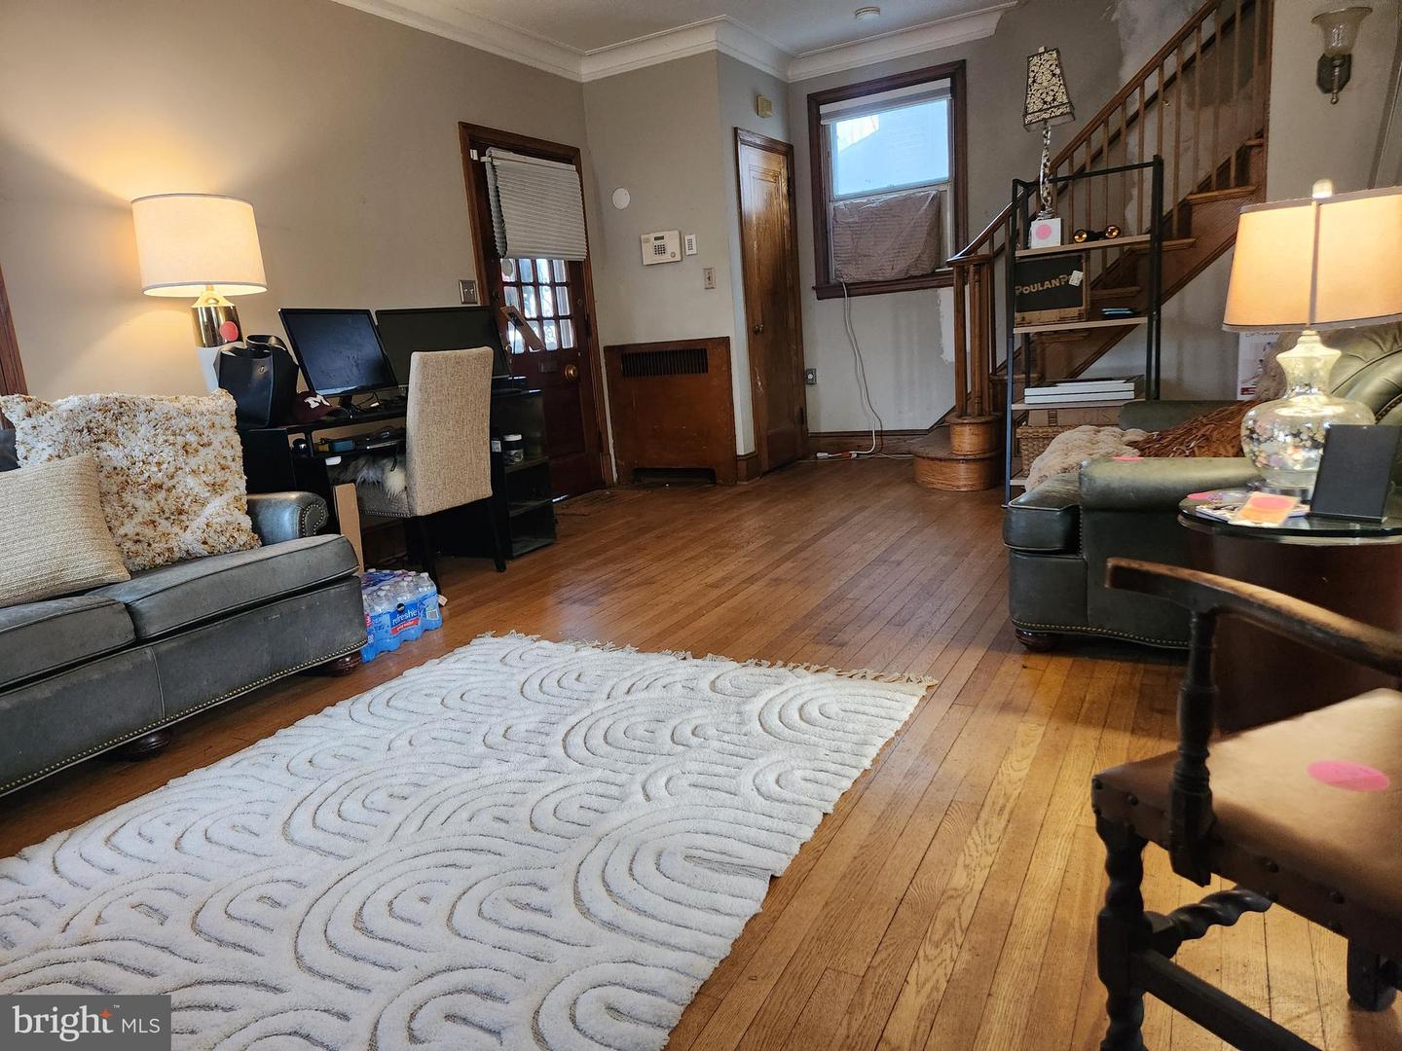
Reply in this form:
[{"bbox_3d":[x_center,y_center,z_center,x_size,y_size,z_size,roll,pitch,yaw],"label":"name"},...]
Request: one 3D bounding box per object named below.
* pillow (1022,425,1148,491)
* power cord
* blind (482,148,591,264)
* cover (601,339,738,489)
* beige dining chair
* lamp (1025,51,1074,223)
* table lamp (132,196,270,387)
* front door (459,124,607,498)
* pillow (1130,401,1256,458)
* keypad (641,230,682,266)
[{"bbox_3d":[1.194,-0.227,2.736,0.420,0.160,0.450,2,13,29],"label":"pillow"},{"bbox_3d":[1.072,-1.051,6.377,0.670,1.210,0.090,2,13,29],"label":"power cord"},{"bbox_3d":[-0.929,-1.821,5.363,0.085,0.575,0.790,2,13,29],"label":"blind"},{"bbox_3d":[-0.186,-0.721,6.008,0.910,0.915,0.080,2,13,29],"label":"cover"},{"bbox_3d":[-1.157,-0.226,3.872,0.610,0.965,0.460,2,13,29],"label":"beige dining chair"},{"bbox_3d":[1.594,-1.794,4.282,0.210,0.765,0.190,2,13,29],"label":"lamp"},{"bbox_3d":[-1.731,-0.732,3.294,0.430,0.800,0.430,2,13,29],"label":"table lamp"},{"bbox_3d":[-0.924,-1.176,5.514,0.090,2.120,1.080,2,13,29],"label":"front door"},{"bbox_3d":[1.472,-0.252,2.653,0.460,0.160,0.450,-24,0,31],"label":"pillow"},{"bbox_3d":[-0.243,-1.713,5.752,0.270,0.185,0.045,2,13,29],"label":"keypad"}]

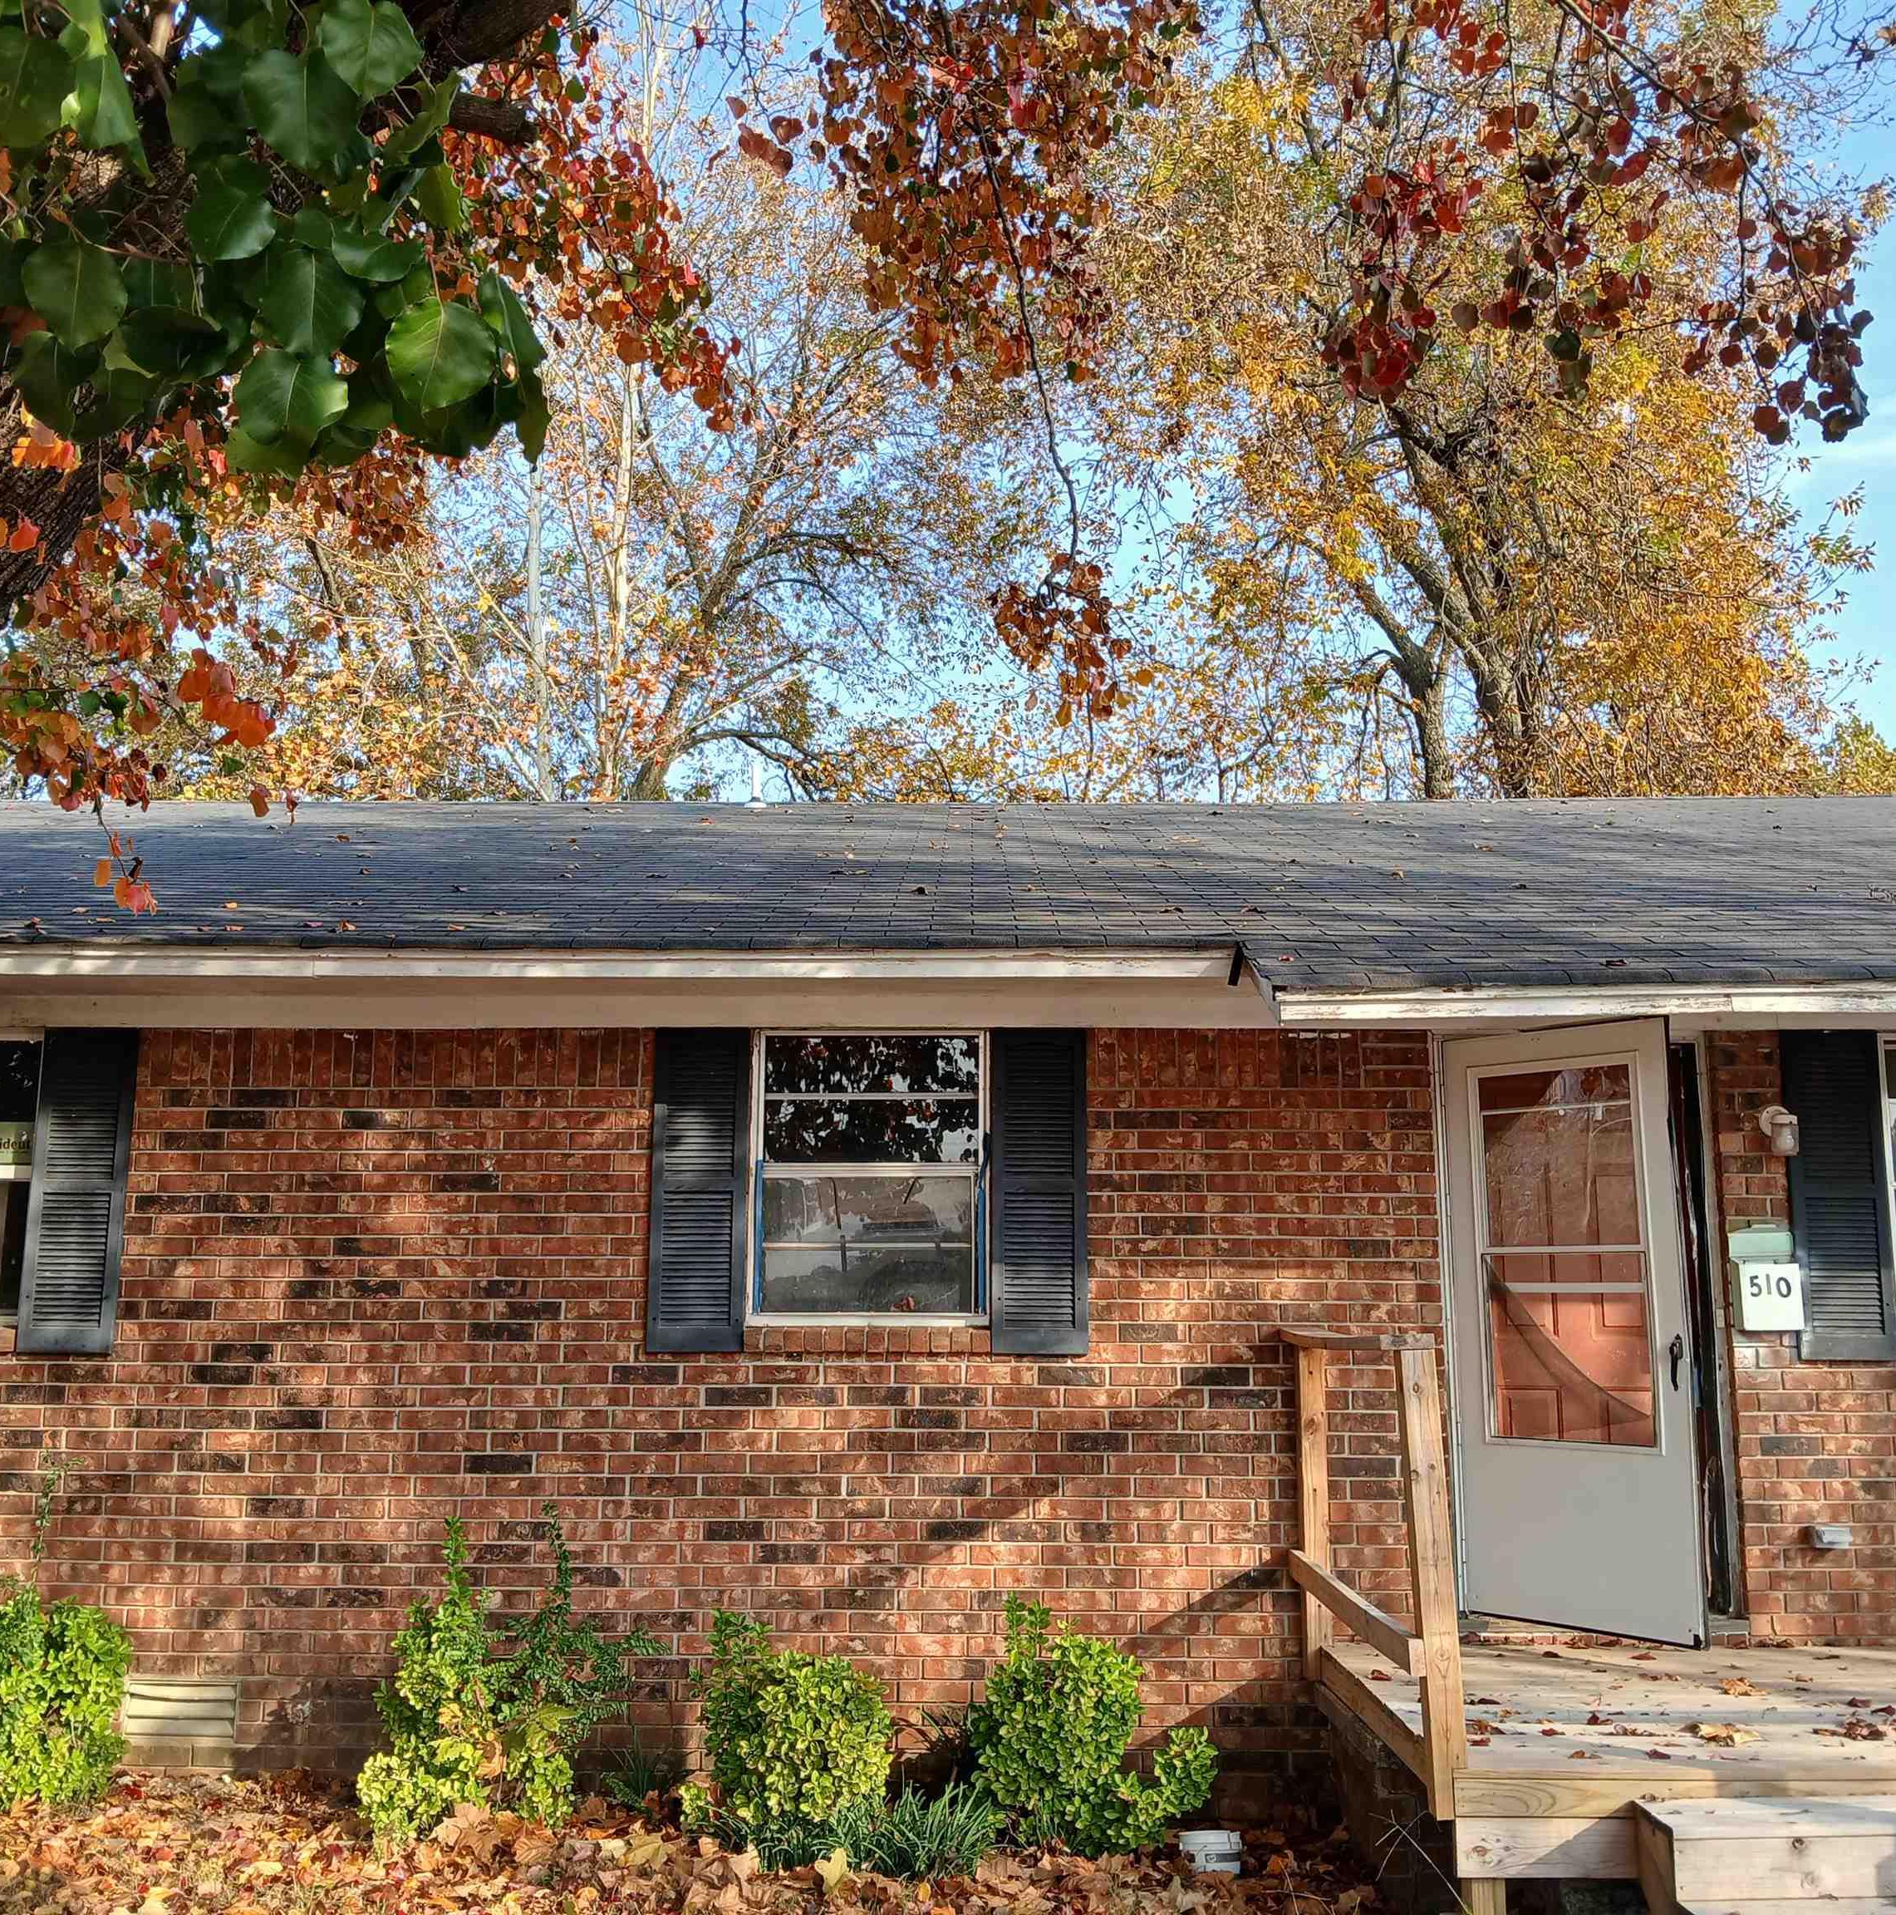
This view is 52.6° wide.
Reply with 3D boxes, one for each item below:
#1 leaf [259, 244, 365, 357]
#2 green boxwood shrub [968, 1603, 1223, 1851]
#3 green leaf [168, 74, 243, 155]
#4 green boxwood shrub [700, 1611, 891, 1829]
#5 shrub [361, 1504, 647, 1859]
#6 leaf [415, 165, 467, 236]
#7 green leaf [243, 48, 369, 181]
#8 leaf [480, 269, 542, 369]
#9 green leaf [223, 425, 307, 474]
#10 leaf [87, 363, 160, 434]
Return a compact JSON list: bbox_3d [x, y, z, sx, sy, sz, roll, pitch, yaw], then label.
[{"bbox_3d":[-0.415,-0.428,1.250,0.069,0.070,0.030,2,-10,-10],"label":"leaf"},{"bbox_3d":[0.474,2.533,6.296,0.791,0.805,0.680,0,-10,1],"label":"green boxwood shrub"},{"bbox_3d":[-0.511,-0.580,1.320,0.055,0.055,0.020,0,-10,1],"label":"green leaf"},{"bbox_3d":[-0.498,2.489,6.257,0.605,0.639,0.580,0,-10,1],"label":"green boxwood shrub"},{"bbox_3d":[-1.473,2.378,6.388,0.915,0.990,0.650,0,-9,2],"label":"shrub"},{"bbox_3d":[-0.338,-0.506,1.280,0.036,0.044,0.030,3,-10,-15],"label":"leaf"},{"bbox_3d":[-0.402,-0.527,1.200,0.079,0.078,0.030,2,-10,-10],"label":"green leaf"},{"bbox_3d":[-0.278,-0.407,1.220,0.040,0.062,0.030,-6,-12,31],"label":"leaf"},{"bbox_3d":[-0.432,-0.337,1.220,0.058,0.062,0.018,3,2,-20],"label":"green leaf"},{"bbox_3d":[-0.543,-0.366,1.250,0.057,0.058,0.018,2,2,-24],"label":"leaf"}]

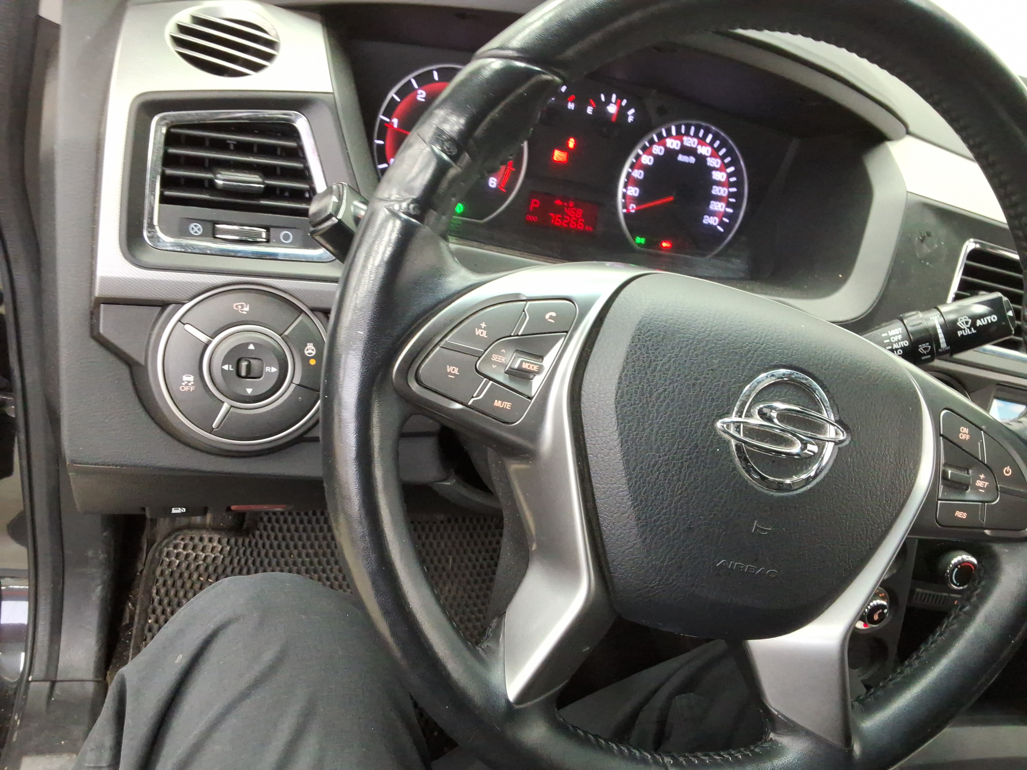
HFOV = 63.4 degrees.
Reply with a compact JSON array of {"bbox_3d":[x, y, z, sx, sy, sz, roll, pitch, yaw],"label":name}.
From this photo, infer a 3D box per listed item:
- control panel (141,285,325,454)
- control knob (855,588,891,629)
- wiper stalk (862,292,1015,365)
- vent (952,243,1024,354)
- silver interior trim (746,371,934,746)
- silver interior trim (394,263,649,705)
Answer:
[{"bbox_3d":[-0.152,-0.009,0.463,0.101,0.098,0.024,5,17,-19],"label":"control panel"},{"bbox_3d":[0.310,0.194,0.715,0.037,0.037,0.025,6,5,-18],"label":"control knob"},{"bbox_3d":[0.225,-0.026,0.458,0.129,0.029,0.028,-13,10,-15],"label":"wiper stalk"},{"bbox_3d":[0.362,-0.060,0.611,0.105,0.076,0.032,13,15,-4],"label":"vent"},{"bbox_3d":[0.154,0.077,0.389,0.077,0.179,0.042,10,4,-17],"label":"silver interior trim"},{"bbox_3d":[0.001,0.039,0.339,0.112,0.184,0.044,6,5,-17],"label":"silver interior trim"}]

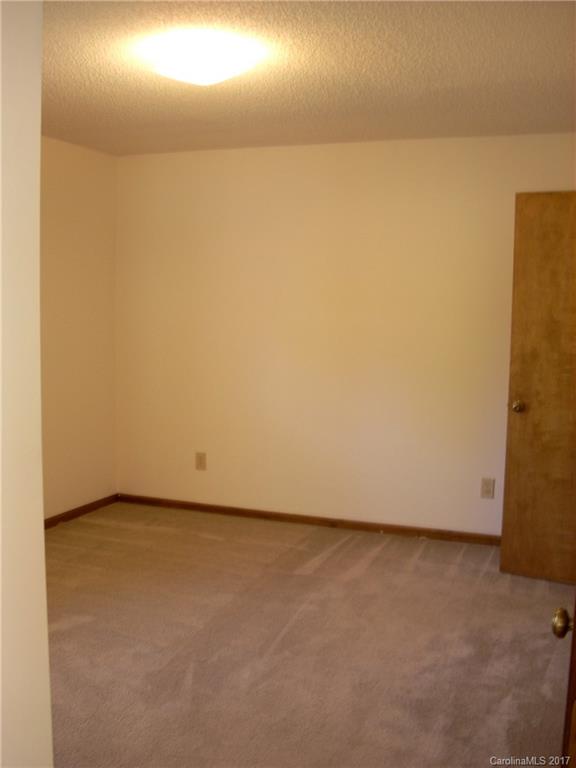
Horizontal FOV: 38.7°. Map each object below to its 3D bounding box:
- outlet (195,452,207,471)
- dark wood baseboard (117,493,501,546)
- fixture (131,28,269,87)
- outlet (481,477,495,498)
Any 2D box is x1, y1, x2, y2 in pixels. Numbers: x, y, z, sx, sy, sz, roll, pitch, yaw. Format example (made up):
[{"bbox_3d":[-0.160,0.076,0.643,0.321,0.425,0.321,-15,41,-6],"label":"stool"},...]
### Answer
[{"bbox_3d":[-0.593,0.530,5.575,0.073,0.117,0.010,3,6,21],"label":"outlet"},{"bbox_3d":[0.105,0.885,5.335,2.850,0.068,0.016,3,6,21],"label":"dark wood baseboard"},{"bbox_3d":[-0.344,-1.255,3.210,0.460,0.130,0.460,1,6,0],"label":"fixture"},{"bbox_3d":[1.195,0.627,4.890,0.073,0.117,0.010,3,6,21],"label":"outlet"}]

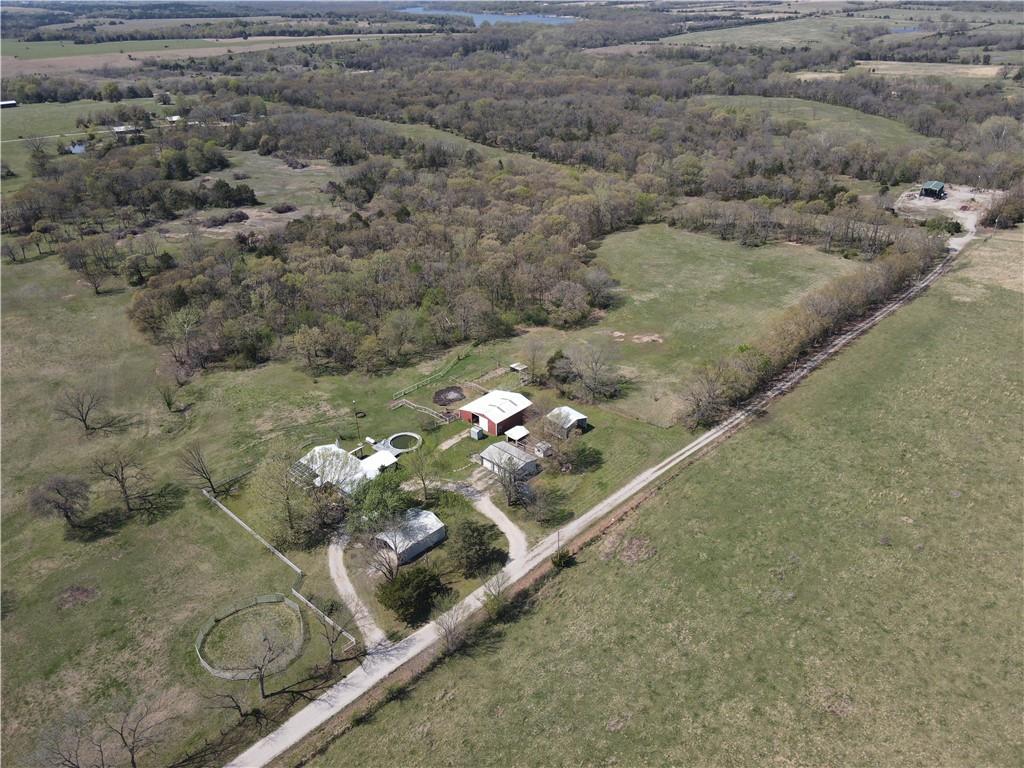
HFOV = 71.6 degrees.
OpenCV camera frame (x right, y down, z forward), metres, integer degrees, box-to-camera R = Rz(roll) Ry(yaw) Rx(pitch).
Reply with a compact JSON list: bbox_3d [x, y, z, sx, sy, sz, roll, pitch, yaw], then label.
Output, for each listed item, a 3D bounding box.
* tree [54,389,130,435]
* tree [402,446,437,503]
[{"bbox_3d":[-107.180,6.869,176.208,13.000,10.500,12.000,0,29,0],"label":"tree"},{"bbox_3d":[-19.446,19.255,150.038,7.075,13.564,7.075,-4,30,-8],"label":"tree"}]

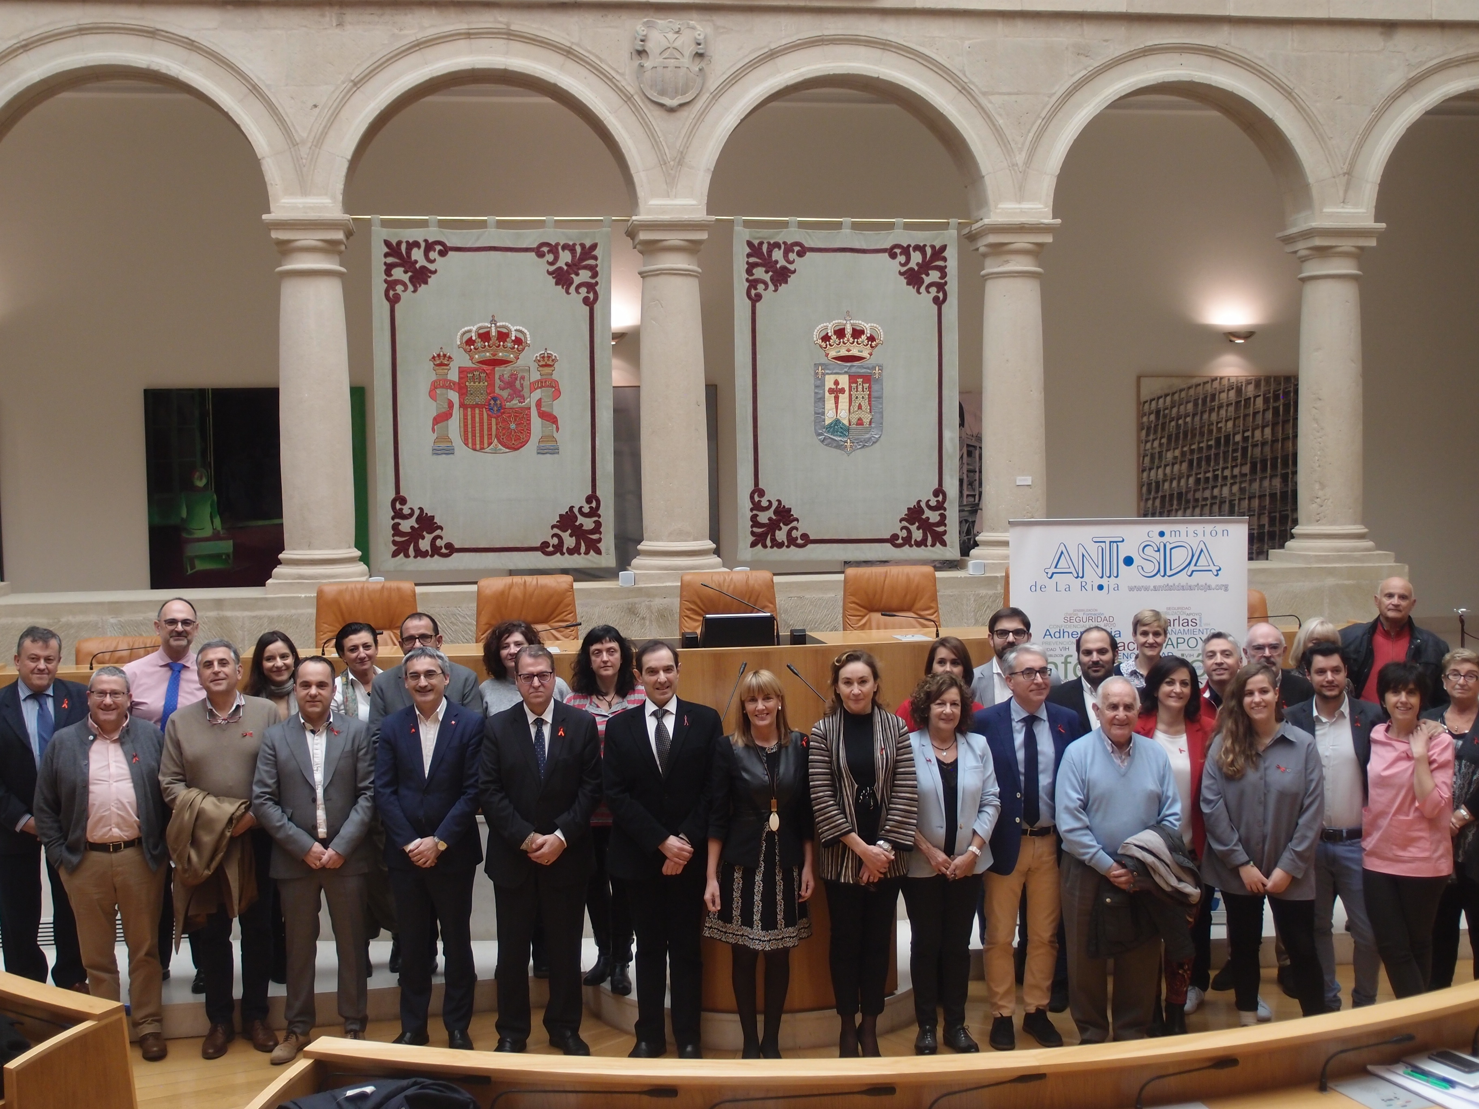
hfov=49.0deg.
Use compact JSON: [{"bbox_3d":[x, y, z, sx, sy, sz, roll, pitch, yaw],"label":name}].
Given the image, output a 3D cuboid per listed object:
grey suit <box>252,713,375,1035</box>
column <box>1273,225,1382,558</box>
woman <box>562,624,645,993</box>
[{"bbox_3d":[-1.862,1.398,7.099,0.530,1.444,0.340,-2,3,-15],"label":"grey suit"},{"bbox_3d":[4.342,-1.159,11.922,0.630,2.430,0.630,-1,3,-9],"label":"column"},{"bbox_3d":[-0.611,1.132,7.369,0.460,1.635,0.340,-1,3,-3],"label":"woman"}]

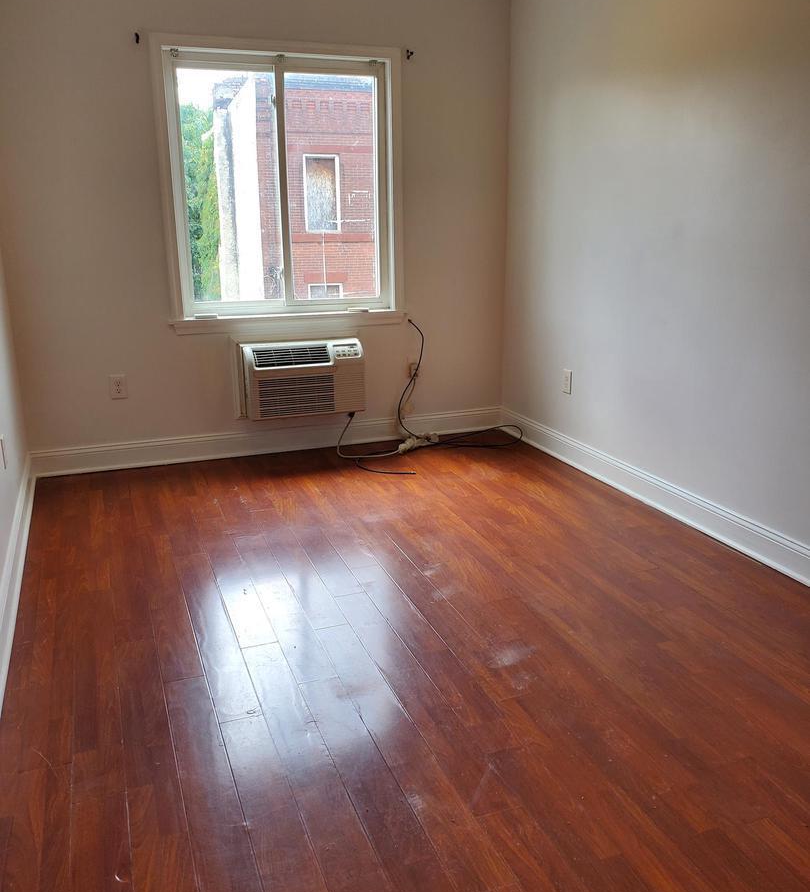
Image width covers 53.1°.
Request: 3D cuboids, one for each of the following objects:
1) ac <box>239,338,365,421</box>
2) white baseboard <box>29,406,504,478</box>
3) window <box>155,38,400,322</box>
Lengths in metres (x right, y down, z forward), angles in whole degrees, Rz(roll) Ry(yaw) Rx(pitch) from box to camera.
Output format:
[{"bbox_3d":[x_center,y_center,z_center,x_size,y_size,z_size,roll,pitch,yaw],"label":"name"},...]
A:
[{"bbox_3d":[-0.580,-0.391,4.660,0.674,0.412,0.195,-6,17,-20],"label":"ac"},{"bbox_3d":[-0.682,-0.038,4.812,2.797,0.145,0.028,-6,17,-20],"label":"white baseboard"},{"bbox_3d":[-0.645,-1.423,4.474,1.283,1.403,0.100,-6,17,-20],"label":"window"}]

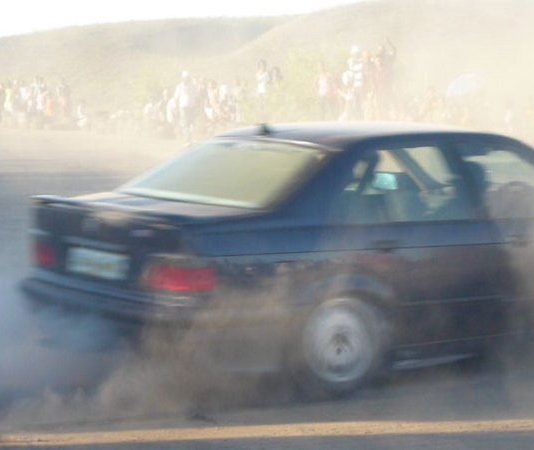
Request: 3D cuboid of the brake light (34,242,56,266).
[{"bbox_3d":[-1.175,0.155,9.225,0.170,0.120,0.400,-3,7,-42],"label":"brake light"}]

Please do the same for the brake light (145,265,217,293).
[{"bbox_3d":[-0.390,0.253,8.379,0.170,0.120,0.400,-3,7,-42],"label":"brake light"}]

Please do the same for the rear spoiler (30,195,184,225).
[{"bbox_3d":[-0.798,-0.062,8.767,0.180,0.075,1.220,-3,7,-42],"label":"rear spoiler"}]

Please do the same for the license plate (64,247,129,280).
[{"bbox_3d":[-0.856,0.199,8.745,0.020,0.115,0.520,-3,7,-42],"label":"license plate"}]

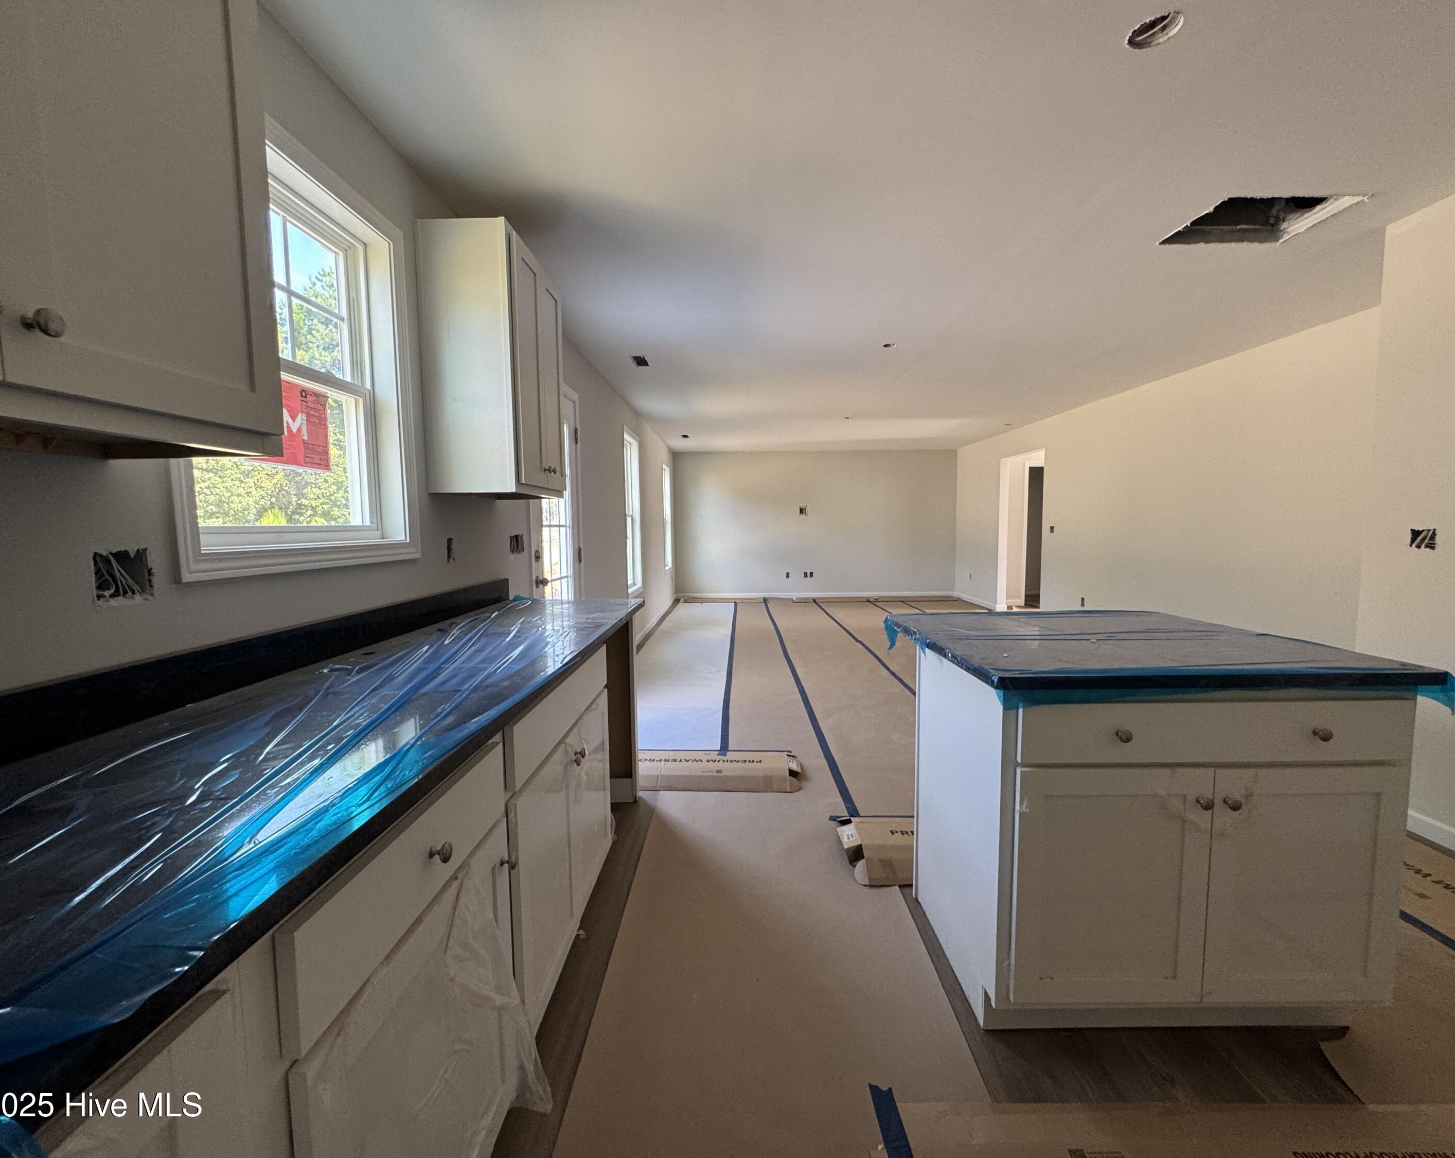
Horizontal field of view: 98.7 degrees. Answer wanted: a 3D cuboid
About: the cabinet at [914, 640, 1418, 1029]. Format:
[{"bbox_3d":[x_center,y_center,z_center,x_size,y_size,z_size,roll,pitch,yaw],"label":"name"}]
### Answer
[{"bbox_3d":[1.084,0.645,1.721,0.923,0.877,0.635,-1,5,0],"label":"cabinet"}]

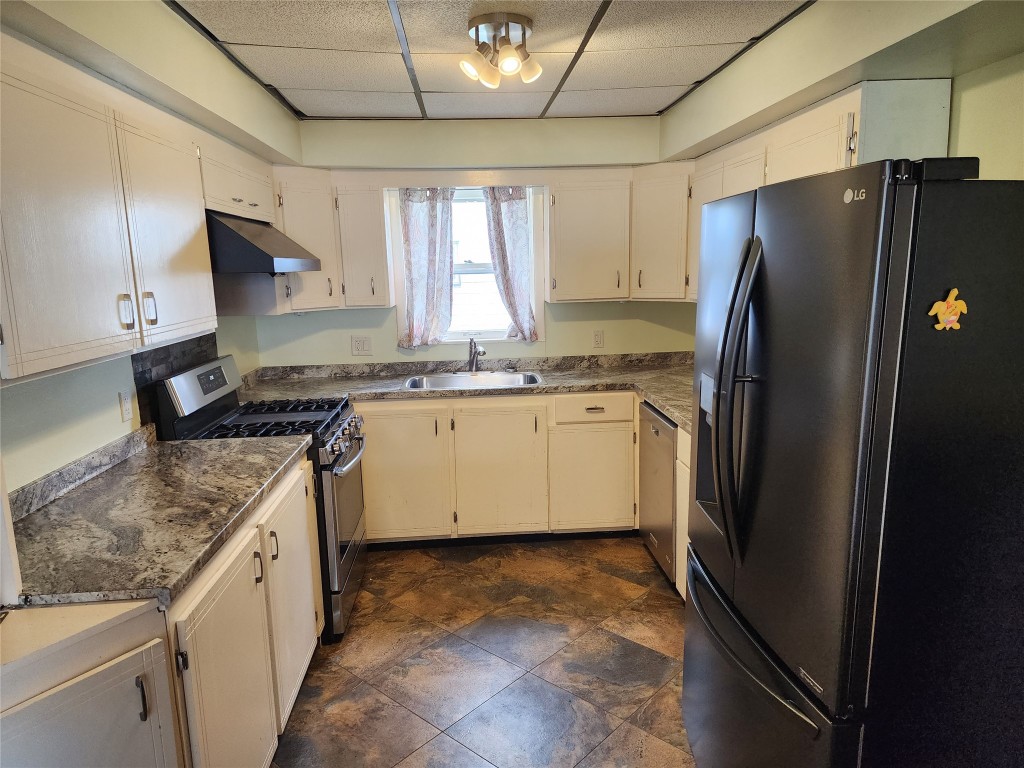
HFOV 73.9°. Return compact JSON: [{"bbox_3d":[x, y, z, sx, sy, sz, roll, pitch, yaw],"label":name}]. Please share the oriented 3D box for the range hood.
[{"bbox_3d":[-1.130,-0.562,2.758,0.530,0.225,0.760,-2,10,-3],"label":"range hood"}]

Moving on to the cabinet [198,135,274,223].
[{"bbox_3d":[-1.295,-0.832,2.853,0.330,0.279,0.935,-2,10,-4],"label":"cabinet"}]

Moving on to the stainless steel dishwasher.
[{"bbox_3d":[0.992,0.499,3.363,0.600,0.810,0.600,-2,10,-3],"label":"stainless steel dishwasher"}]

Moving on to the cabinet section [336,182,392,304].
[{"bbox_3d":[-0.835,-0.786,3.938,0.270,0.660,0.320,-2,10,-3],"label":"cabinet section"}]

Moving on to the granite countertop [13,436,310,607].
[{"bbox_3d":[-1.050,0.342,2.040,0.610,0.040,1.297,-2,10,-4],"label":"granite countertop"}]

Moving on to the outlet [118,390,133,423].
[{"bbox_3d":[-1.396,0.080,2.461,0.012,0.113,0.070,-2,10,-4],"label":"outlet"}]

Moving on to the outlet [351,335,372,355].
[{"bbox_3d":[-0.910,-0.230,4.117,0.119,0.117,0.012,-2,10,-4],"label":"outlet"}]

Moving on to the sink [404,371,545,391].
[{"bbox_3d":[-0.213,0.063,3.887,0.795,0.180,0.520,-2,10,-4],"label":"sink"}]

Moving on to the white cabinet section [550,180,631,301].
[{"bbox_3d":[0.435,-0.832,4.012,0.460,0.670,0.320,-2,10,-3],"label":"white cabinet section"}]

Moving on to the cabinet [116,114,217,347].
[{"bbox_3d":[-1.191,-0.451,2.071,0.325,0.640,0.575,-2,10,-3],"label":"cabinet"}]

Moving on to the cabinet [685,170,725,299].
[{"bbox_3d":[1.125,-0.769,3.383,0.323,0.725,0.411,-2,10,-4],"label":"cabinet"}]

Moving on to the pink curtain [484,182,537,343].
[{"bbox_3d":[-0.004,-0.677,3.910,0.300,0.890,0.070,-2,10,-3],"label":"pink curtain"}]

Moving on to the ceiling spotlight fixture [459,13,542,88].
[{"bbox_3d":[-0.033,-1.034,2.099,0.252,0.176,0.247,-2,10,-4],"label":"ceiling spotlight fixture"}]

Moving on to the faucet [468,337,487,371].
[{"bbox_3d":[-0.205,-0.156,3.871,0.080,0.205,0.180,-4,10,-15],"label":"faucet"}]

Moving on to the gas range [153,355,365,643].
[{"bbox_3d":[-1.026,0.475,3.013,0.680,1.130,0.760,-2,10,-3],"label":"gas range"}]

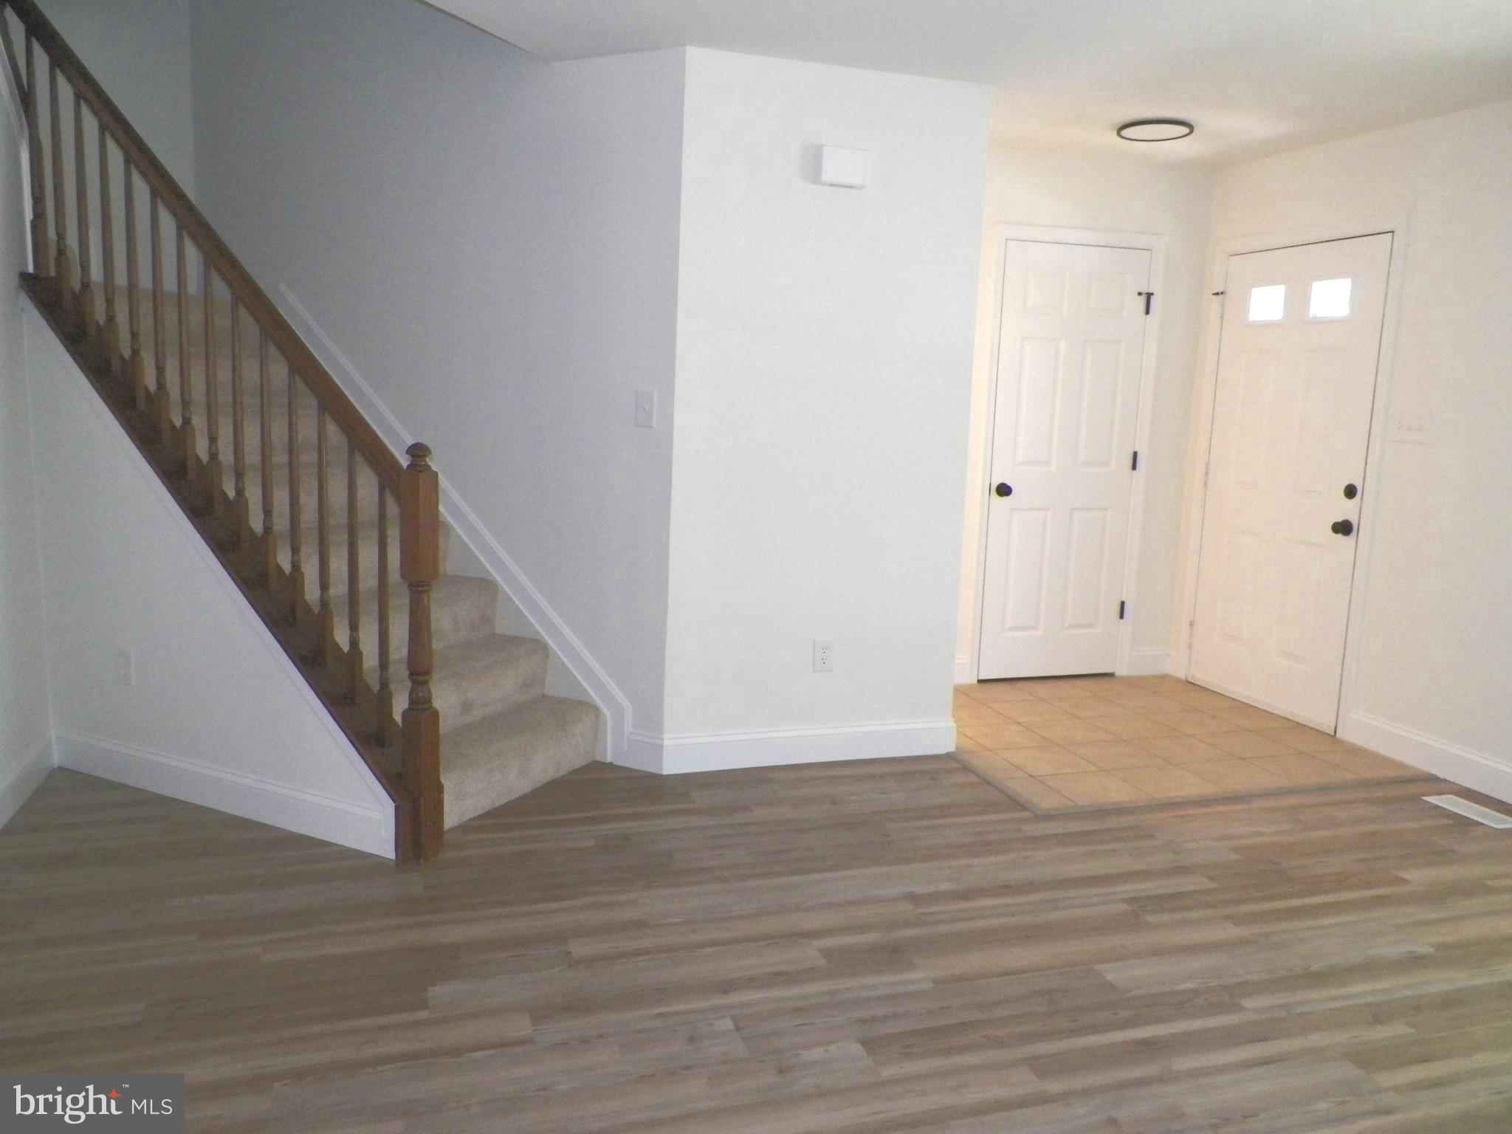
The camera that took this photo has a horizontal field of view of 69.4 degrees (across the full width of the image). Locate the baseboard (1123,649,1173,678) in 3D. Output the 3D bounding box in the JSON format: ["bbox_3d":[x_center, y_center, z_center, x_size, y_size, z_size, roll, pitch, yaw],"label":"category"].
[{"bbox_3d":[1.971,0.485,5.472,0.235,0.130,0.018,-1,10,-17],"label":"baseboard"}]

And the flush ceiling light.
[{"bbox_3d":[1.569,-1.725,4.290,0.298,0.030,0.298,-1,10,-17],"label":"flush ceiling light"}]

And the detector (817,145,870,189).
[{"bbox_3d":[0.295,-1.348,3.688,0.164,0.120,0.050,-1,10,-17],"label":"detector"}]

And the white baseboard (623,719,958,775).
[{"bbox_3d":[0.157,0.654,4.063,1.265,0.133,0.120,-1,10,-17],"label":"white baseboard"}]

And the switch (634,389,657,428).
[{"bbox_3d":[-0.378,-0.538,3.724,0.074,0.120,0.015,6,10,23],"label":"switch"}]

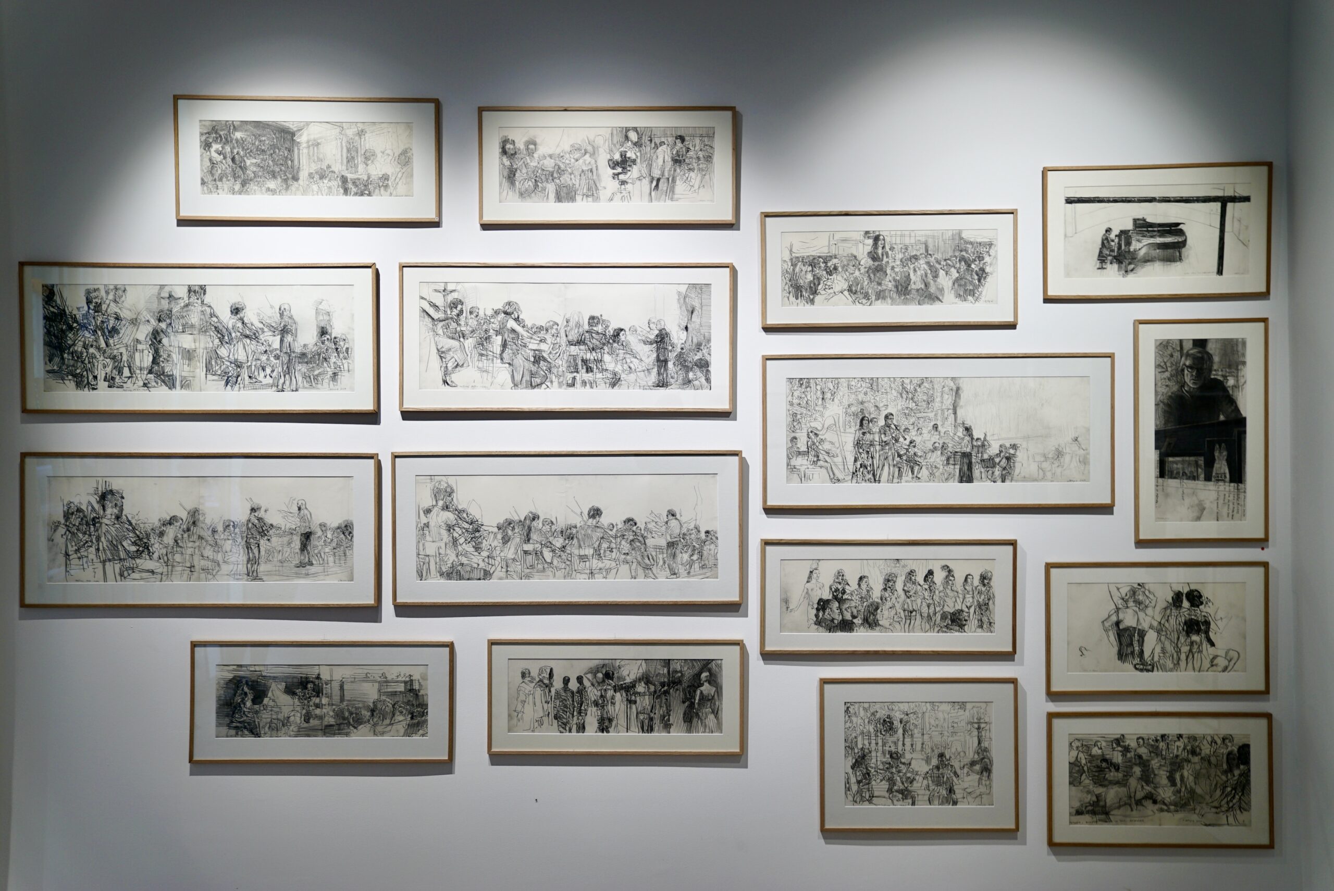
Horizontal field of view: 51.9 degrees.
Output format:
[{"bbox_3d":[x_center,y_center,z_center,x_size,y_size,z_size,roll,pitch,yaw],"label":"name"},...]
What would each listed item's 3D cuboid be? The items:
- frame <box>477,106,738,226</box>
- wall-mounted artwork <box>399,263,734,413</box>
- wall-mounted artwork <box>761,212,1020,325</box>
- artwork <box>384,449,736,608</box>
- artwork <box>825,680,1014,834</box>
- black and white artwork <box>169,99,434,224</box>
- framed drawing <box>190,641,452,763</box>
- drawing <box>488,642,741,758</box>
[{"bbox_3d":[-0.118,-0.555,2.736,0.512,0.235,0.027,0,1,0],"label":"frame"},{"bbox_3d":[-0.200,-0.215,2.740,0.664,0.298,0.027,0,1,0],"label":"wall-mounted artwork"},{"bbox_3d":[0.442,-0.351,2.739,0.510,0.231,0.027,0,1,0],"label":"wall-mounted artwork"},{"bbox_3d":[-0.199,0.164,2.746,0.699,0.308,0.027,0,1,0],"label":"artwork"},{"bbox_3d":[0.503,0.617,2.752,0.397,0.310,0.027,0,1,0],"label":"artwork"},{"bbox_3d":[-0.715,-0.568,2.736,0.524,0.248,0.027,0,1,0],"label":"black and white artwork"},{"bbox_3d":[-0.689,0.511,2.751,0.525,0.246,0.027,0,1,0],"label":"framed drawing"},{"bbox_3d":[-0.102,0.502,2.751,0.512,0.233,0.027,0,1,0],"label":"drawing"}]

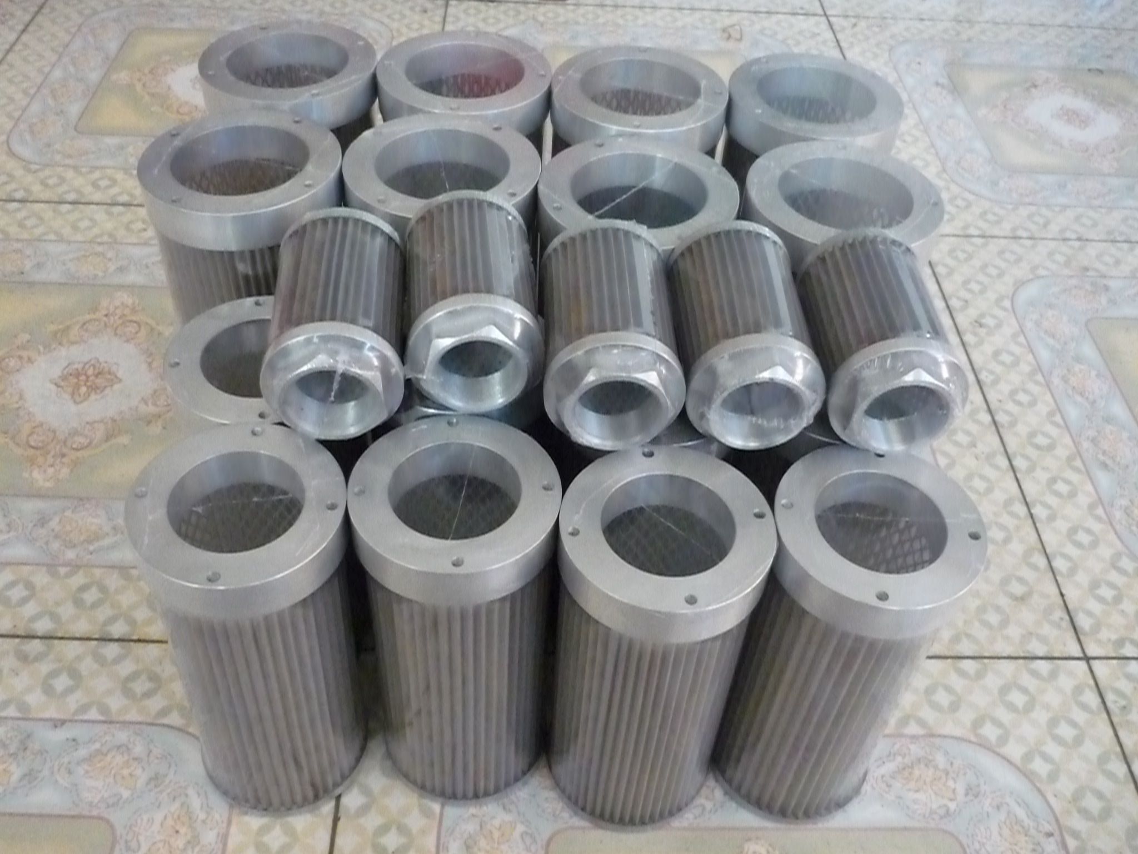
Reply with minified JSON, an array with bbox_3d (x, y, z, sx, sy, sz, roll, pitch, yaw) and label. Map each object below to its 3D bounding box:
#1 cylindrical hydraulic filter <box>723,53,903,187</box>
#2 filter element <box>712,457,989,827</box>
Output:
[{"bbox_3d":[0.159,-0.127,0.830,0.117,0.278,0.117,2,45,-2],"label":"cylindrical hydraulic filter"},{"bbox_3d":[0.148,0.125,0.618,0.105,0.224,0.105,2,45,-3],"label":"filter element"}]

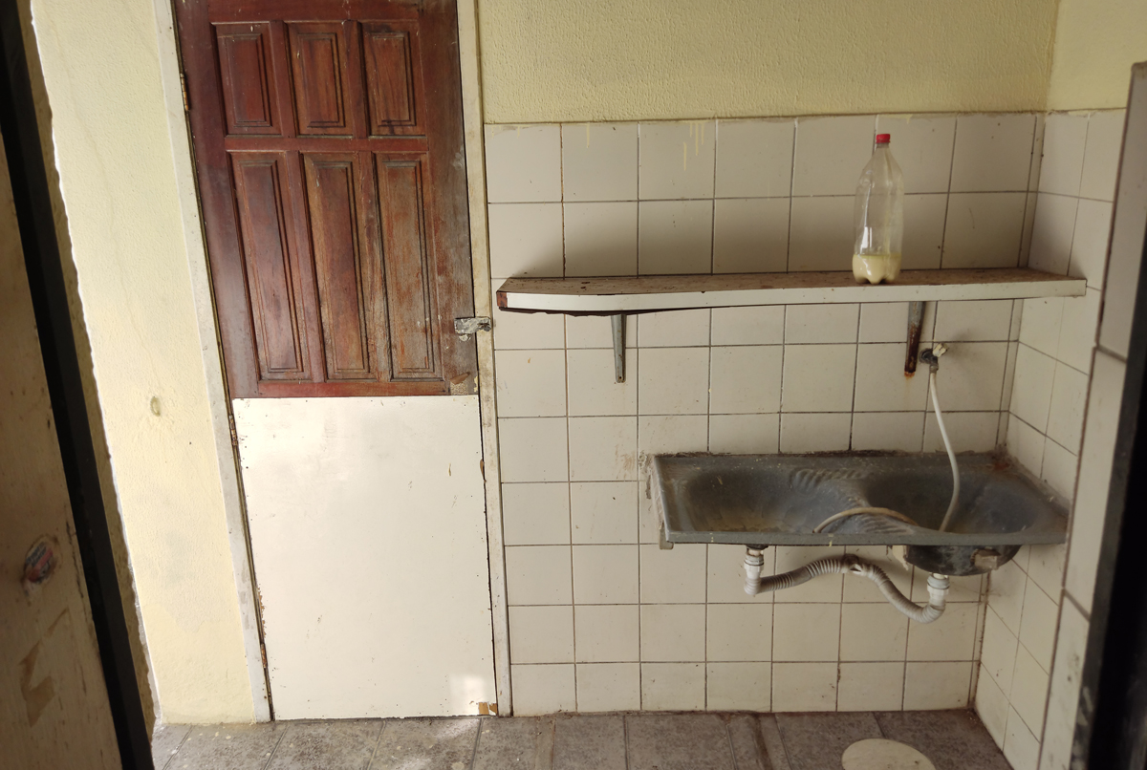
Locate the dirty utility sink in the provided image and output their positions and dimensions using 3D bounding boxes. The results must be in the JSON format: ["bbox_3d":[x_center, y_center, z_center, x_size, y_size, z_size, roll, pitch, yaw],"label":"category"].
[{"bbox_3d":[0.715,0.359,2.131,0.984,0.210,0.500,-1,16,3],"label":"dirty utility sink"}]

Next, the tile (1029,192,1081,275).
[{"bbox_3d":[1.196,-0.379,2.063,0.009,0.197,0.198,-1,15,2],"label":"tile"}]

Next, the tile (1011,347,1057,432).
[{"bbox_3d":[1.210,0.004,2.174,0.010,0.197,0.200,0,15,4],"label":"tile"}]

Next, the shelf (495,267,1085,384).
[{"bbox_3d":[0.511,-0.122,2.121,1.375,0.298,0.277,-1,16,3],"label":"shelf"}]

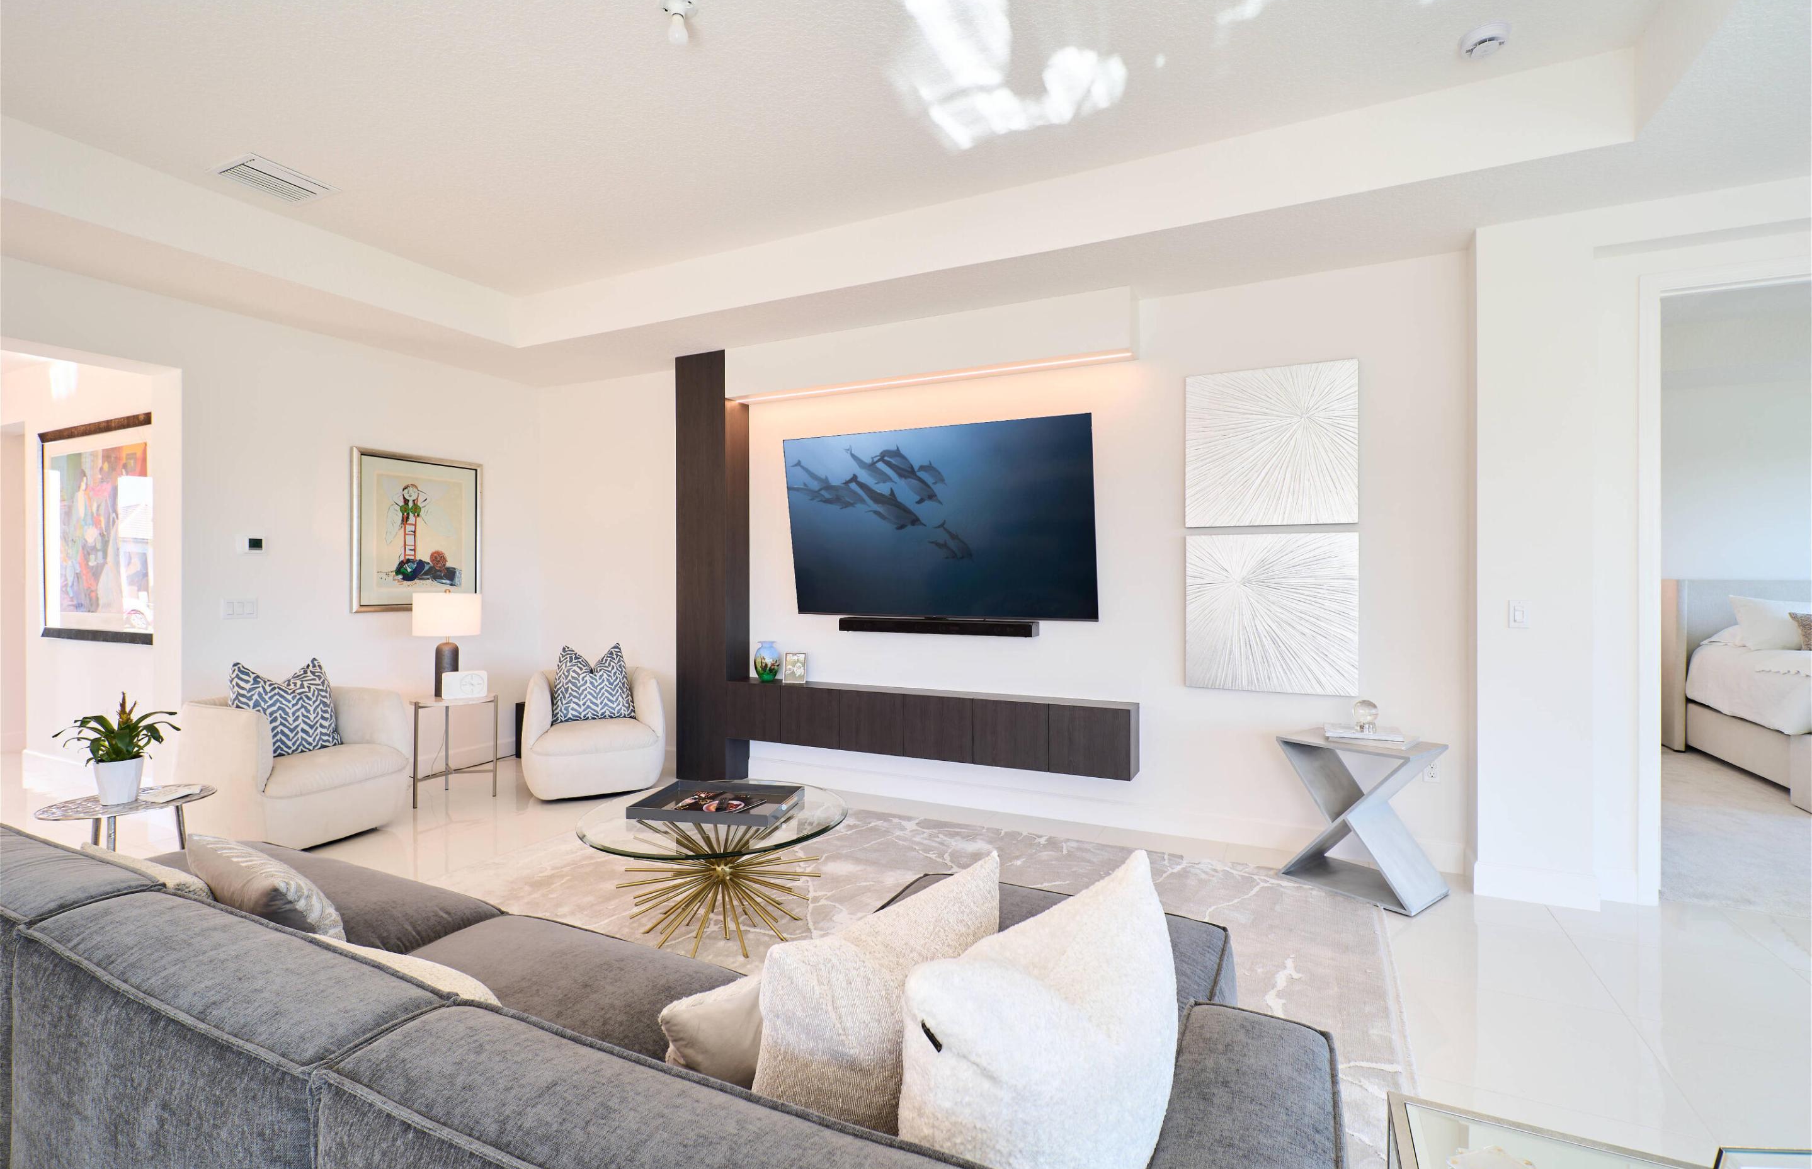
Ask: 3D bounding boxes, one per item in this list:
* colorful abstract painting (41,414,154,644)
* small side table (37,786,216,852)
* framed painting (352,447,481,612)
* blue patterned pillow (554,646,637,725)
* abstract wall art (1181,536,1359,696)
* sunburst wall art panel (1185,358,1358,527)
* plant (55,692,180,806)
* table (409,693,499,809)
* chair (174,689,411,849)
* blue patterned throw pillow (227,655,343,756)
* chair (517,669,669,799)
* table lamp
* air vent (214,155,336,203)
[{"bbox_3d":[-5.037,-0.329,4.593,1.630,1.375,0.050,0,0,24],"label":"colorful abstract painting"},{"bbox_3d":[-2.755,1.032,2.608,0.450,0.540,0.450,0,0,24],"label":"small side table"},{"bbox_3d":[-3.200,-0.335,4.850,0.040,1.015,0.800,0,0,31],"label":"framed painting"},{"bbox_3d":[-2.050,0.645,4.840,0.490,0.480,0.170,0,-20,-22],"label":"blue patterned pillow"},{"bbox_3d":[1.765,0.138,3.567,0.755,0.757,0.040,0,0,23],"label":"abstract wall art"},{"bbox_3d":[1.777,-0.670,3.590,0.755,0.762,0.030,0,0,24],"label":"sunburst wall art panel"},{"bbox_3d":[-2.766,0.572,2.573,0.310,0.385,0.310,0,0,24],"label":"plant"},{"bbox_3d":[-2.725,0.980,4.415,0.470,0.610,0.470,0,0,21],"label":"table"},{"bbox_3d":[-3.165,0.930,3.855,0.800,0.700,0.820,0,0,21],"label":"chair"},{"bbox_3d":[-3.235,0.640,3.840,0.160,0.490,0.490,-21,-8,20],"label":"blue patterned throw pillow"},{"bbox_3d":[-2.035,0.926,4.763,0.860,0.740,0.820,0,0,-28],"label":"chair"},{"bbox_3d":[-2.784,0.355,4.450,0.355,0.640,0.355,0,0,21],"label":"table lamp"},{"bbox_3d":[-2.826,-1.798,3.290,0.330,0.025,0.330,0,0,24],"label":"air vent"}]

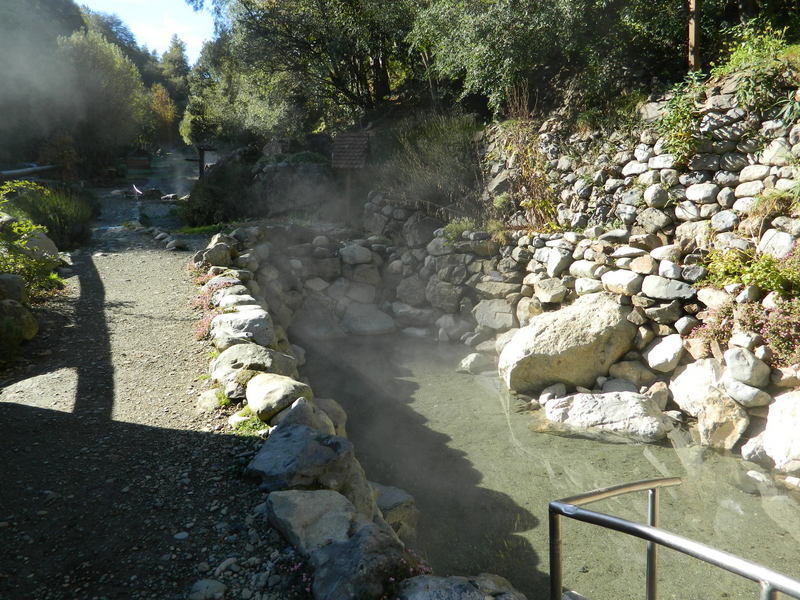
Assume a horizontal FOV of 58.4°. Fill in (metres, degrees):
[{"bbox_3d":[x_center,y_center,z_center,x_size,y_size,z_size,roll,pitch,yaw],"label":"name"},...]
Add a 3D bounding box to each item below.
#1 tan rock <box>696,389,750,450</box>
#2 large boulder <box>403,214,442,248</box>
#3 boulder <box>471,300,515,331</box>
[{"bbox_3d":[2.363,0.868,5.250,0.370,0.410,0.320,3,13,25],"label":"tan rock"},{"bbox_3d":[0.352,-1.071,11.200,0.600,0.520,0.480,-1,12,0],"label":"large boulder"},{"bbox_3d":[1.101,0.169,8.350,0.500,0.350,0.380,-1,12,8],"label":"boulder"}]

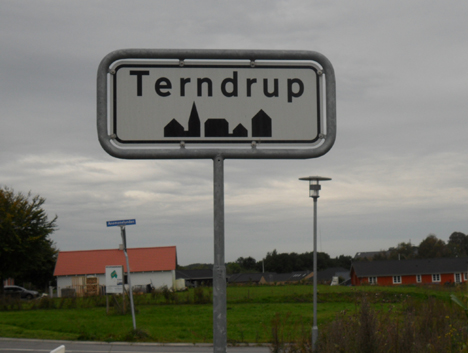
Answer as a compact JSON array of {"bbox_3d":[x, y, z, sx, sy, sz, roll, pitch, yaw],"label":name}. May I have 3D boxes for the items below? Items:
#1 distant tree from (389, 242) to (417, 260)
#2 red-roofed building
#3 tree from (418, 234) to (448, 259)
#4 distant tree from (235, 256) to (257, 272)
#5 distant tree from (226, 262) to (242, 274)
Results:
[{"bbox_3d":[41.459,20.668,210.000,6.889,8.858,6.889,-1,-6,0],"label":"distant tree"},{"bbox_3d":[-11.900,9.850,88.000,12.200,4.800,6.800,-1,-6,0],"label":"red-roofed building"},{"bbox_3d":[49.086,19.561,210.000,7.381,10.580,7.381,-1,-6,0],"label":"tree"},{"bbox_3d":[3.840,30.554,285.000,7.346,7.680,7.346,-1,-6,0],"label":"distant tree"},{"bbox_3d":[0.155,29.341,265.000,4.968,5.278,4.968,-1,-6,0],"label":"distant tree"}]

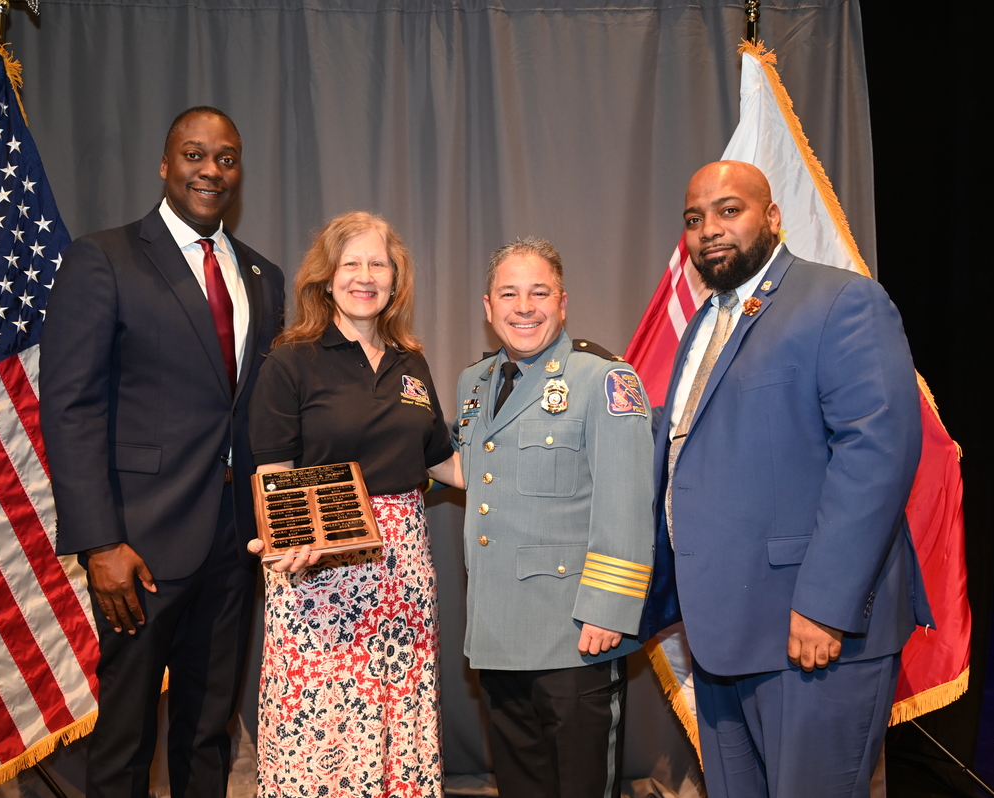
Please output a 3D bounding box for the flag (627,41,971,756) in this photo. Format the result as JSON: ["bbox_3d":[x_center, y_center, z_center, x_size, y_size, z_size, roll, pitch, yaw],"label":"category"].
[{"bbox_3d":[0.770,0.020,2.380,0.880,1.860,0.280,0,1,6],"label":"flag"}]

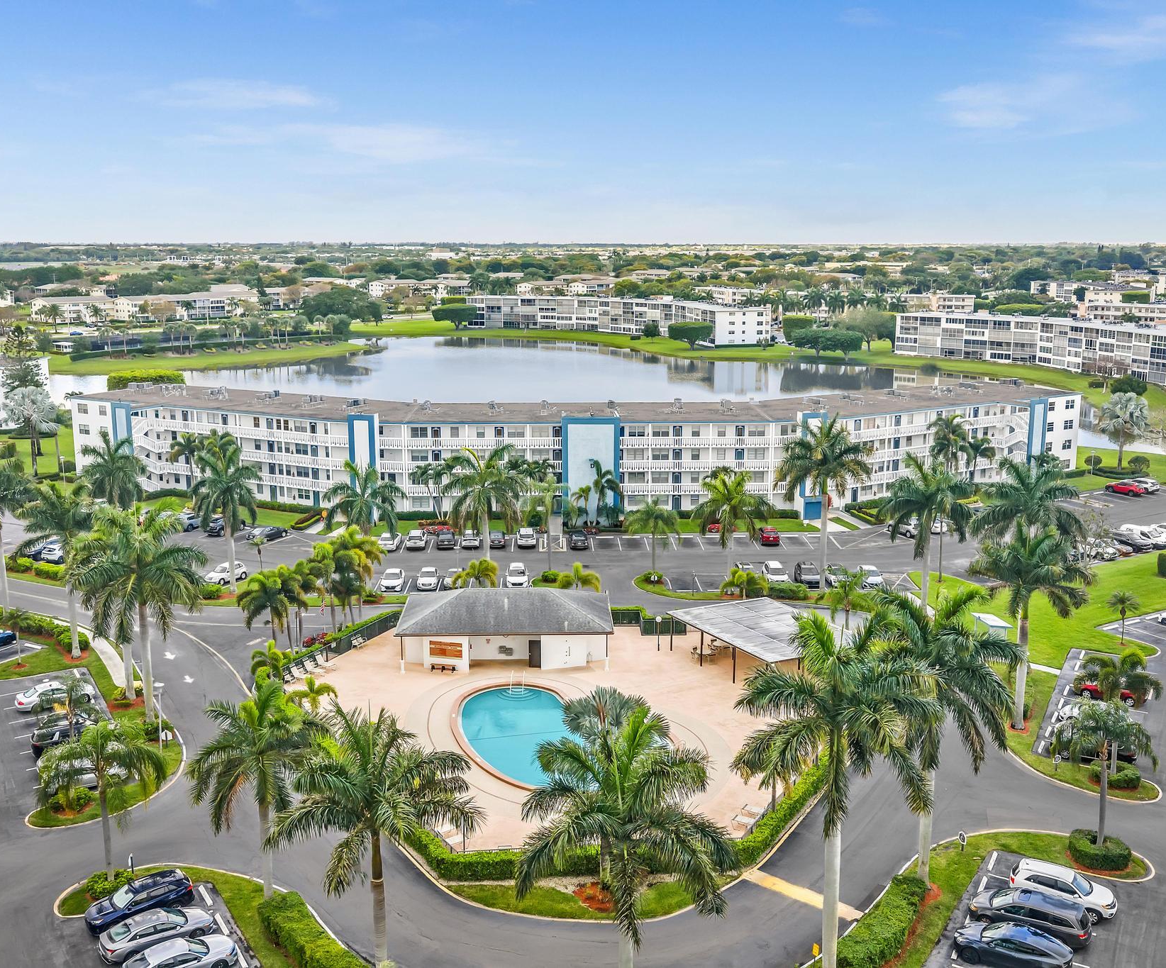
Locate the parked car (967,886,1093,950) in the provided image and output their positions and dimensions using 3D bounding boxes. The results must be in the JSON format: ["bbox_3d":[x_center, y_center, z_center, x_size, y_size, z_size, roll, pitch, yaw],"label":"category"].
[{"bbox_3d":[20.222,19.405,51.108,5.150,1.740,2.010,7,14,29],"label":"parked car"}]

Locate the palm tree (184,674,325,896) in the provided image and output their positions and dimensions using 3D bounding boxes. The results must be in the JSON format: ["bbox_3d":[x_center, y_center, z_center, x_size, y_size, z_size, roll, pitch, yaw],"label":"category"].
[{"bbox_3d":[-14.889,14.285,52.313,6.550,11.250,6.550,0,12,0],"label":"palm tree"}]

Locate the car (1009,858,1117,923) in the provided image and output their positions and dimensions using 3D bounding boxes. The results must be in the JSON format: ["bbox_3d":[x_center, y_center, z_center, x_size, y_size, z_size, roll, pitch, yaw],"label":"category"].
[{"bbox_3d":[23.077,19.496,54.152,4.685,1.720,1.885,6,14,27],"label":"car"}]

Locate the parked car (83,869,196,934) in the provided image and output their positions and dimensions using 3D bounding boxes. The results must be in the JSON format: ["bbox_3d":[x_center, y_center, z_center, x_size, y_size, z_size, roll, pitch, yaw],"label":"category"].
[{"bbox_3d":[-20.326,19.200,51.789,4.600,1.700,1.860,-8,14,-32],"label":"parked car"}]

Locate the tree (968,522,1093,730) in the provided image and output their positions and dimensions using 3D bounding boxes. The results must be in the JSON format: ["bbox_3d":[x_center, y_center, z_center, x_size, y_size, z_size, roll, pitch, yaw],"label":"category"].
[{"bbox_3d":[27.943,8.970,70.935,7.750,13.630,7.750,0,12,0],"label":"tree"}]

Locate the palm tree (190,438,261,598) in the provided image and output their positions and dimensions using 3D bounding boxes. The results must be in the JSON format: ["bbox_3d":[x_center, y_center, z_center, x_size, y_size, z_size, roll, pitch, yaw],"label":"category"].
[{"bbox_3d":[-31.079,2.620,99.044,6.020,14.380,6.020,0,12,0],"label":"palm tree"}]

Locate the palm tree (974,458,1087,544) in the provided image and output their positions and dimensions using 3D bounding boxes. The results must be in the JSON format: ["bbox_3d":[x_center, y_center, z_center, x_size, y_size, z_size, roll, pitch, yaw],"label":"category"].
[{"bbox_3d":[30.745,6.096,78.626,8.050,16.270,8.050,0,12,0],"label":"palm tree"}]

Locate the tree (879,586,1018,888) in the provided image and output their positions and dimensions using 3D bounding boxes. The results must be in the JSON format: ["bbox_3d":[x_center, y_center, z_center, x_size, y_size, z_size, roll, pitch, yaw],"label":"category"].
[{"bbox_3d":[16.754,12.440,53.123,7.300,14.520,7.300,4,13,18],"label":"tree"}]

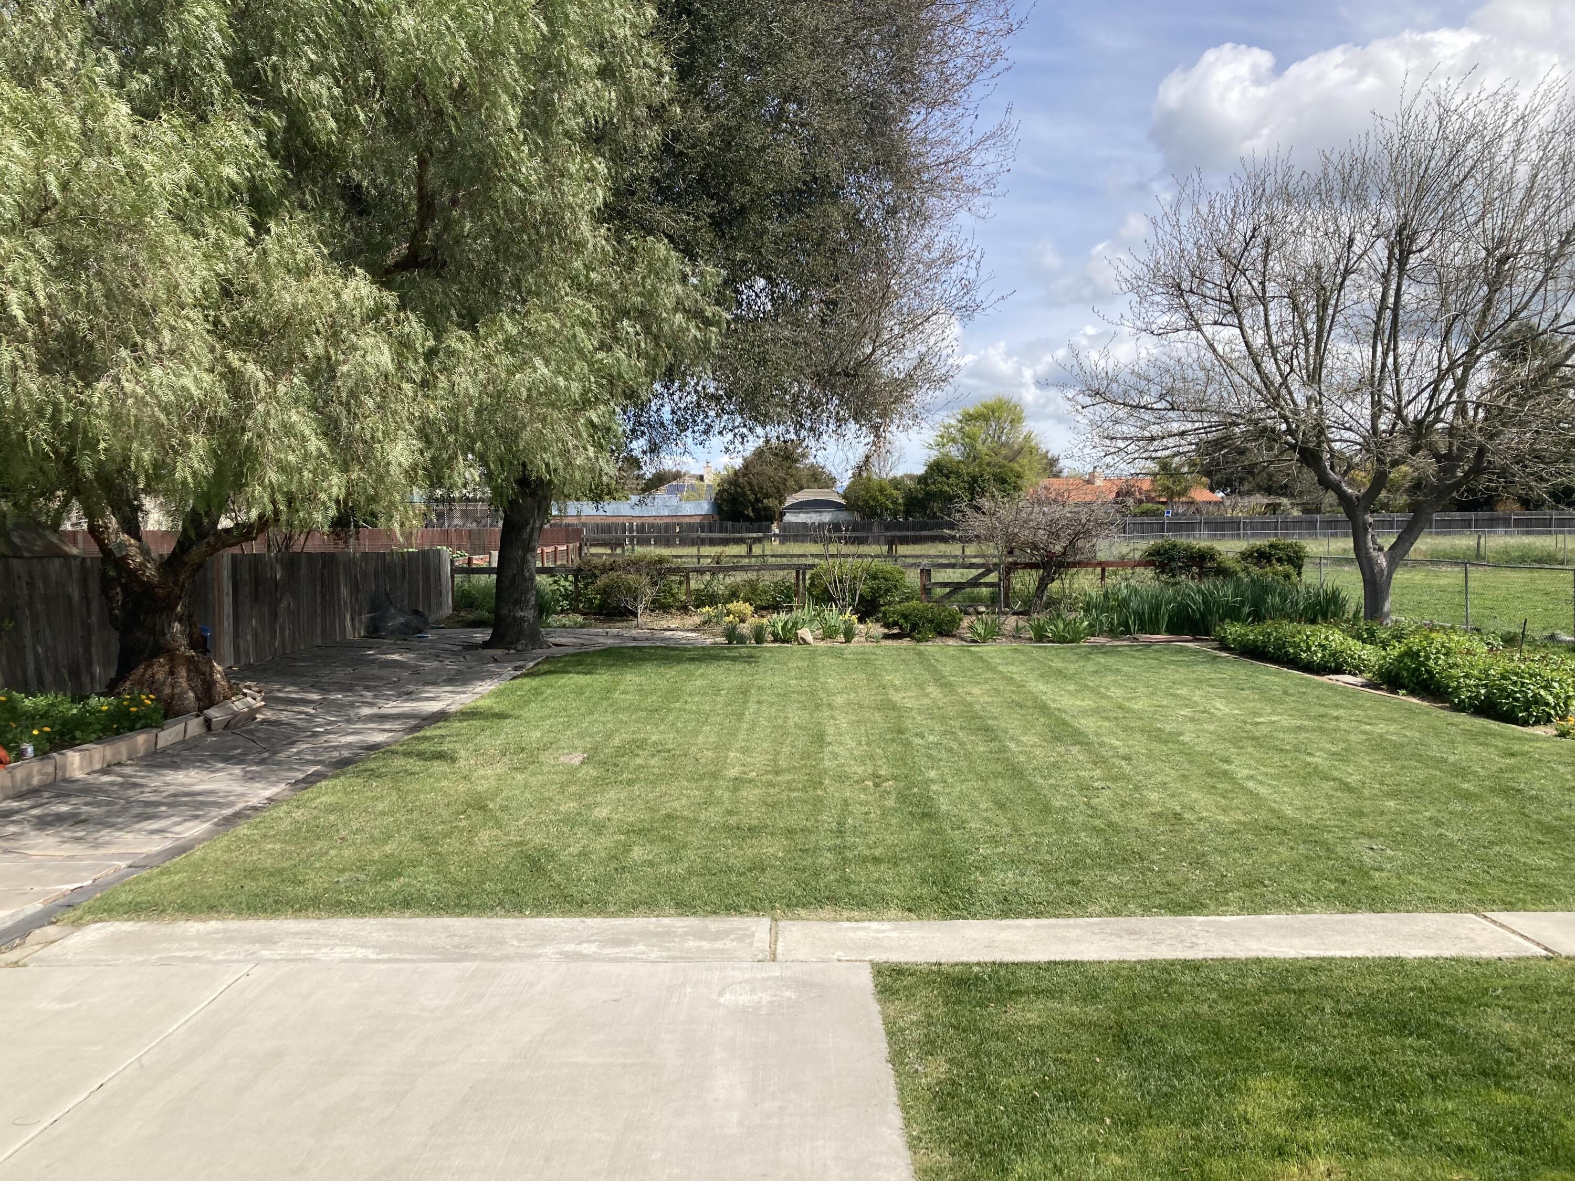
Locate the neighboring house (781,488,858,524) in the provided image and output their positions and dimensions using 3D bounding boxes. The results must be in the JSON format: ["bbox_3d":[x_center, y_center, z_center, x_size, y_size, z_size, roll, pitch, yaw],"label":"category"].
[{"bbox_3d":[2.414,-5.960,102.000,6.100,4.400,7.000,0,3,0],"label":"neighboring house"}]

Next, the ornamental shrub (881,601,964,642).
[{"bbox_3d":[2.169,0.490,20.700,1.350,0.620,1.200,0,3,0],"label":"ornamental shrub"}]

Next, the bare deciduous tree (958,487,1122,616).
[{"bbox_3d":[4.899,-0.745,25.300,3.050,2.450,2.700,0,3,0],"label":"bare deciduous tree"}]

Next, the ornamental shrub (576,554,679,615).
[{"bbox_3d":[-3.214,-0.112,25.700,2.050,1.200,1.700,0,3,0],"label":"ornamental shrub"}]

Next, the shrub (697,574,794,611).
[{"bbox_3d":[-0.870,0.051,26.500,2.000,0.850,1.300,0,3,0],"label":"shrub"}]

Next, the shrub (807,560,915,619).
[{"bbox_3d":[1.449,-0.012,25.000,2.050,1.150,1.800,0,3,0],"label":"shrub"}]

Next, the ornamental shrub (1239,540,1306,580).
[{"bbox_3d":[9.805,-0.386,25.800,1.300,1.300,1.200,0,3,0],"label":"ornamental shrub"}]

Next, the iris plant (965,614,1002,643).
[{"bbox_3d":[2.958,0.575,19.200,0.550,0.420,0.520,0,3,0],"label":"iris plant"}]

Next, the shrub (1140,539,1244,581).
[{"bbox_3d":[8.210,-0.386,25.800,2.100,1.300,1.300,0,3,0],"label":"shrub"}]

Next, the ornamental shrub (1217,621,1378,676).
[{"bbox_3d":[6.985,0.723,17.200,1.100,0.500,3.500,0,3,0],"label":"ornamental shrub"}]

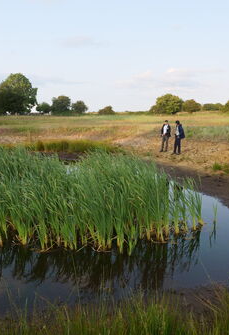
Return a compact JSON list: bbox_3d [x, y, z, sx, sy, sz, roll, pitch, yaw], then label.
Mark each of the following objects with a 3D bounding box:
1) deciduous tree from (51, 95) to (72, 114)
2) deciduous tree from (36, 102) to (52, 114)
[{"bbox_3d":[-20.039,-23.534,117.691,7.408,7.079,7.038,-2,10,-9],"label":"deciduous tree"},{"bbox_3d":[-25.127,-20.947,110.026,5.505,4.187,5.064,0,10,0],"label":"deciduous tree"}]

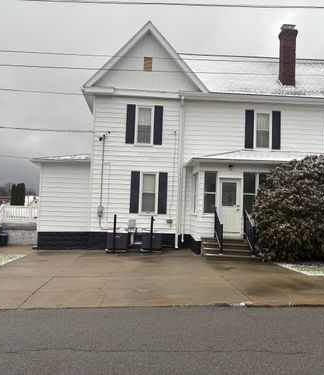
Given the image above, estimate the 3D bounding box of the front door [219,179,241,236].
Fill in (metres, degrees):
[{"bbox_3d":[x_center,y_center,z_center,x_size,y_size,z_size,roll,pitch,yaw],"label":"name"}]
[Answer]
[{"bbox_3d":[2.549,0.718,14.001,0.815,2.130,0.100,2,-4,-2],"label":"front door"}]

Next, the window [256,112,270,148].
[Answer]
[{"bbox_3d":[4.448,-2.512,16.504,0.702,1.681,0.100,2,-4,-2],"label":"window"}]

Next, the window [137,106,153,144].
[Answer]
[{"bbox_3d":[-0.751,-2.653,16.180,0.718,1.718,0.100,2,-4,-2],"label":"window"}]

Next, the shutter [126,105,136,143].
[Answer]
[{"bbox_3d":[-1.352,-2.736,16.141,0.382,1.712,0.050,2,-4,-2],"label":"shutter"}]

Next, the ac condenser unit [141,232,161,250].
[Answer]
[{"bbox_3d":[-0.402,2.200,15.362,0.760,0.710,0.760,2,-4,-2],"label":"ac condenser unit"}]

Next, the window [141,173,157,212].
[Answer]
[{"bbox_3d":[-0.547,0.245,16.115,0.750,1.780,0.100,2,-2,-3],"label":"window"}]

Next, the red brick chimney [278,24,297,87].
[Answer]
[{"bbox_3d":[5.778,-6.058,17.377,0.700,2.848,0.580,2,-2,-3],"label":"red brick chimney"}]

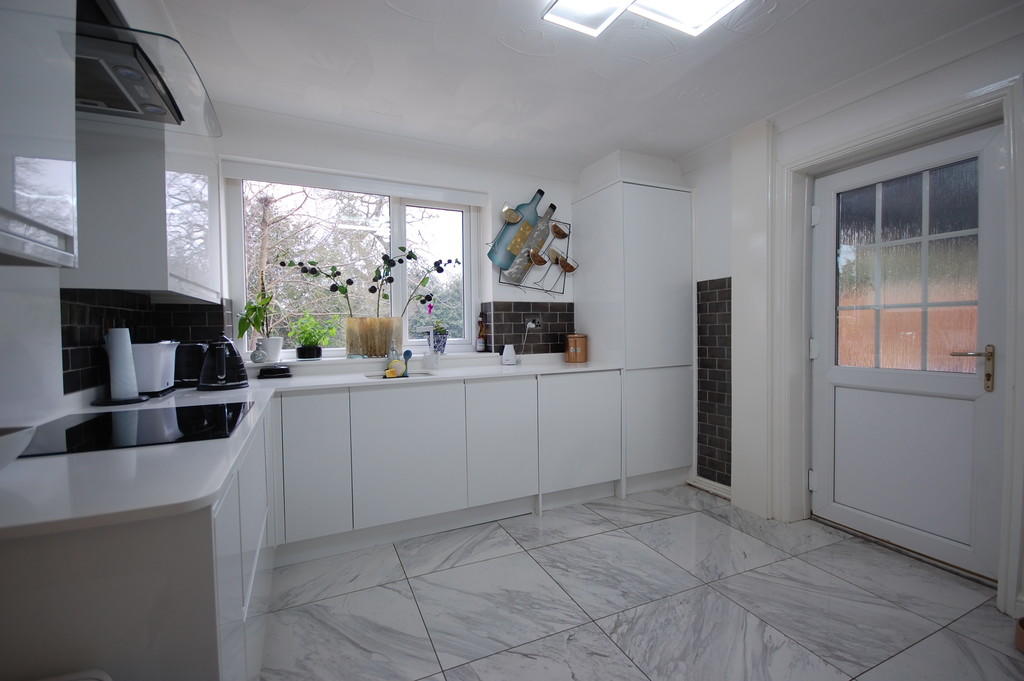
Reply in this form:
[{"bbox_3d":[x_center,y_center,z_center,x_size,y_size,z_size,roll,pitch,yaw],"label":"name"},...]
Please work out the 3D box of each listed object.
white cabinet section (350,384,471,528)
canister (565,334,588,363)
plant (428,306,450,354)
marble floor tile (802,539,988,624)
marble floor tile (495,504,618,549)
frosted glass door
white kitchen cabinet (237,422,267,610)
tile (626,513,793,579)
[{"bbox_3d":[-0.641,0.581,2.516,0.597,0.722,0.540,-1,1,-24],"label":"white cabinet section"},{"bbox_3d":[0.483,0.061,3.205,0.165,0.205,0.165,0,1,0],"label":"canister"},{"bbox_3d":[-0.515,-0.078,3.022,0.145,0.355,0.140,-1,2,-25],"label":"plant"},{"bbox_3d":[1.739,1.079,1.962,0.500,0.010,0.570,-1,1,-22],"label":"marble floor tile"},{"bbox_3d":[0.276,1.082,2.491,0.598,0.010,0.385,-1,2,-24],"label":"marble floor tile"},{"bbox_3d":[1.984,0.048,2.211,0.060,2.000,0.775,-1,1,-26],"label":"frosted glass door"},{"bbox_3d":[-1.067,0.533,1.314,0.500,0.420,0.620,-1,2,-25],"label":"white kitchen cabinet"},{"bbox_3d":[1.022,1.080,2.278,0.595,0.010,0.590,-1,1,-23],"label":"tile"}]

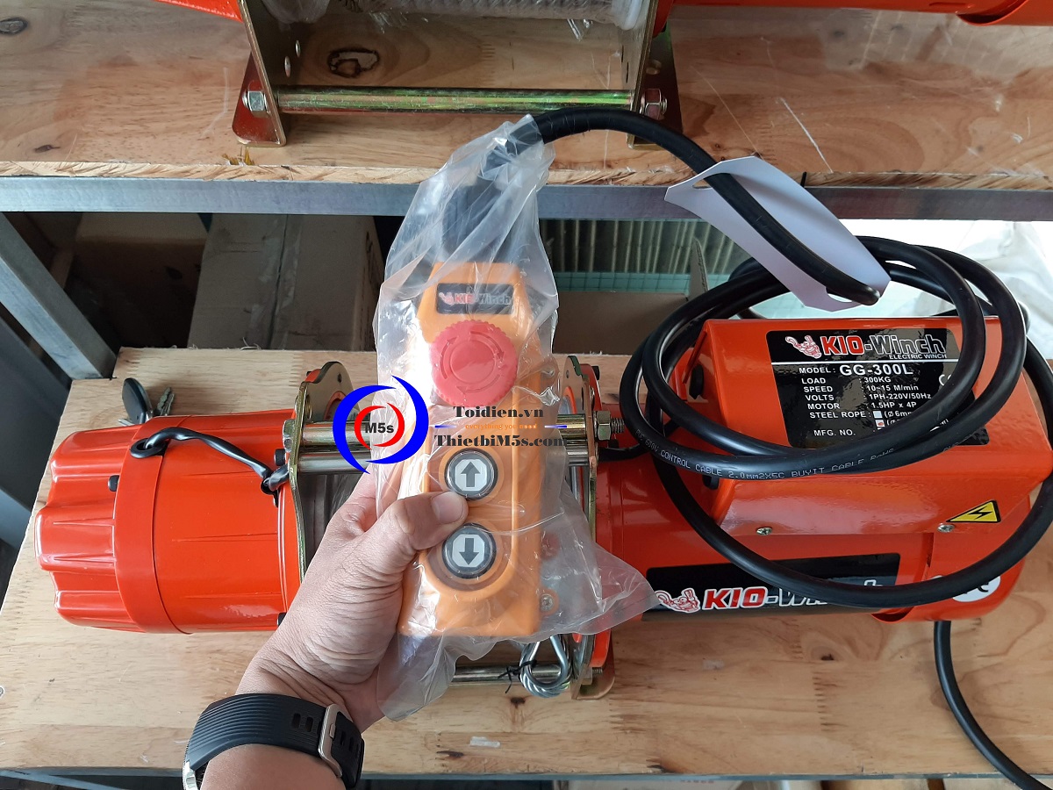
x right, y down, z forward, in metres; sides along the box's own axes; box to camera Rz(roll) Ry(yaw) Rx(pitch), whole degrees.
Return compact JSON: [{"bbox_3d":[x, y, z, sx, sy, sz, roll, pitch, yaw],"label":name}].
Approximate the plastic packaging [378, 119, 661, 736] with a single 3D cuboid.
[{"bbox_3d":[-0.006,-0.002,0.390,0.132,0.085,0.285,2,77,-1],"label":"plastic packaging"}]

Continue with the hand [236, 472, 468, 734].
[{"bbox_3d":[-0.075,0.099,0.408,0.100,0.100,0.140,23,70,10],"label":"hand"}]

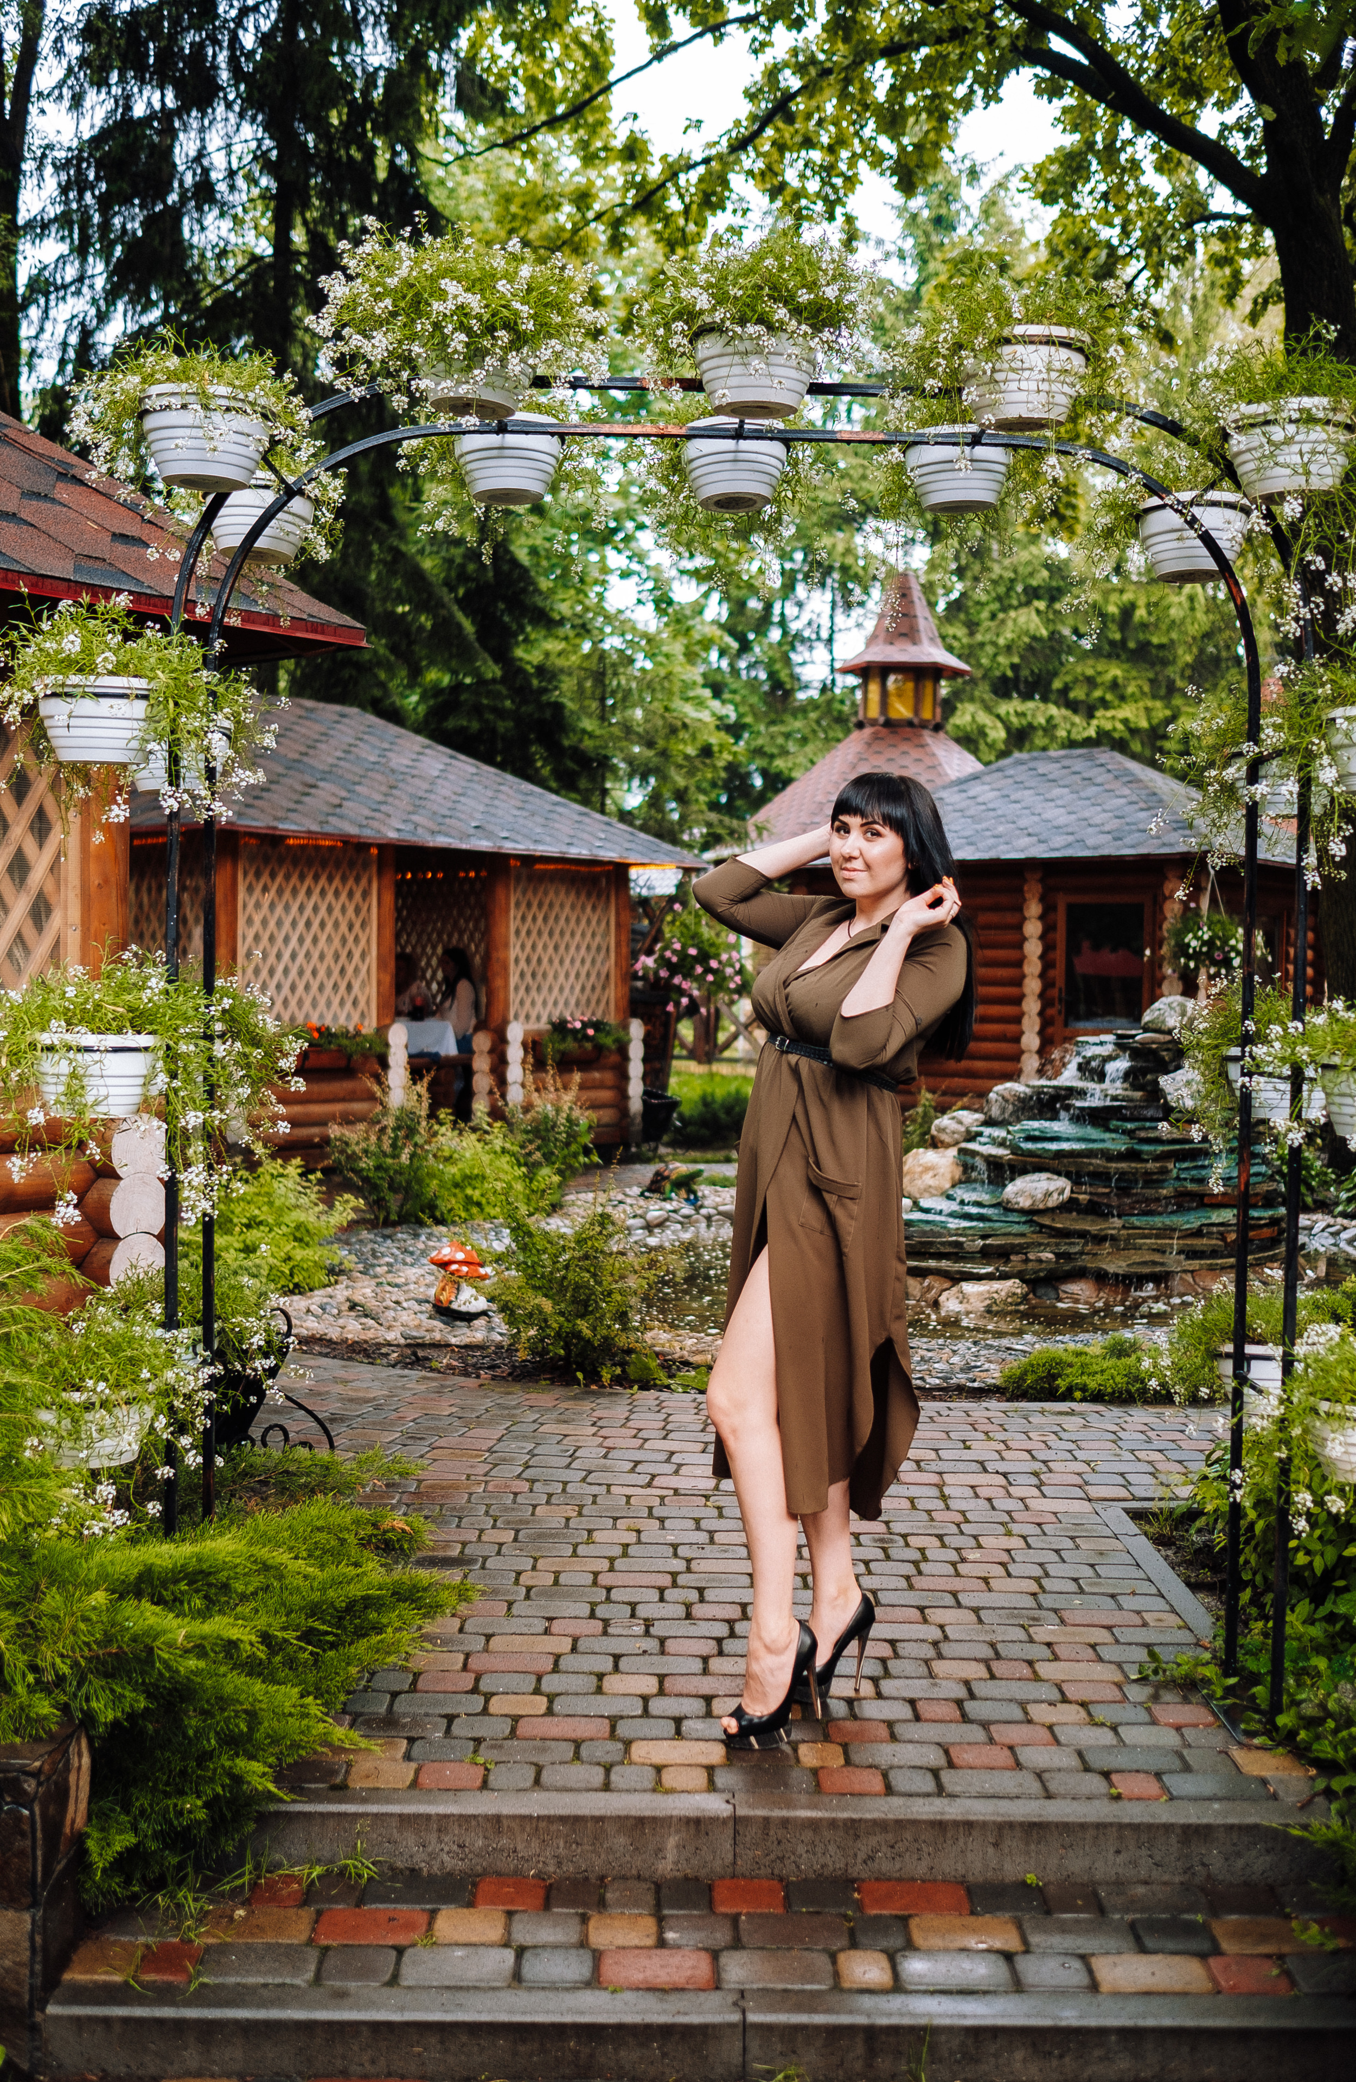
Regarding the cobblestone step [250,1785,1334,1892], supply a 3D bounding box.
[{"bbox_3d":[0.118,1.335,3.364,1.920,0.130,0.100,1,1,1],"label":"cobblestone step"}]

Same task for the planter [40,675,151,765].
[{"bbox_3d":[-1.056,-0.577,3.684,0.217,0.138,0.217,1,1,1],"label":"planter"}]

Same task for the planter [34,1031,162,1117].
[{"bbox_3d":[-1.045,0.059,3.654,0.217,0.146,0.217,1,1,1],"label":"planter"}]

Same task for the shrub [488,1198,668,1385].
[{"bbox_3d":[-0.363,0.865,7.387,0.660,0.630,0.600,1,1,1],"label":"shrub"}]

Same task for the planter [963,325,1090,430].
[{"bbox_3d":[0.612,-1.155,3.555,0.217,0.137,0.217,1,1,1],"label":"planter"}]

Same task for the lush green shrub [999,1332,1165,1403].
[{"bbox_3d":[1.394,1.104,6.985,0.600,0.200,0.460,1,1,1],"label":"lush green shrub"}]

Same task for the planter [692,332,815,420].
[{"bbox_3d":[0.134,-1.189,3.585,0.217,0.137,0.217,1,1,1],"label":"planter"}]

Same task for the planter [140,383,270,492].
[{"bbox_3d":[-0.831,-1.054,3.565,0.217,0.137,0.217,1,1,1],"label":"planter"}]

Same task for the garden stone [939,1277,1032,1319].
[{"bbox_3d":[1.327,1.080,8.752,0.390,0.180,0.270,1,1,1],"label":"garden stone"}]

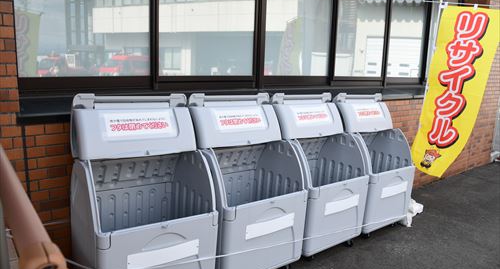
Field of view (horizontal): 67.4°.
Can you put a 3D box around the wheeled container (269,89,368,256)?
[{"bbox_3d":[0.562,0.320,3.313,0.750,1.335,0.660,-6,13,-36],"label":"wheeled container"}]

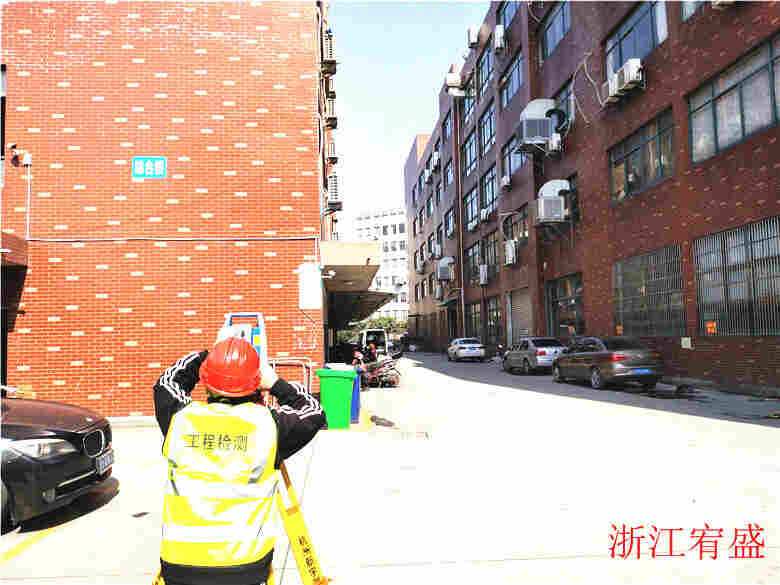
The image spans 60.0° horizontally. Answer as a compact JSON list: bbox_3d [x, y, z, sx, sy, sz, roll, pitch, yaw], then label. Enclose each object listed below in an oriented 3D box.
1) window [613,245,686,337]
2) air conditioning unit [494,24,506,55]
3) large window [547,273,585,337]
[{"bbox_3d":[8.648,0.089,22.823,0.150,2.780,5.150,-1,-4,-4],"label":"window"},{"bbox_3d":[6.685,-15.466,41.081,0.380,1.350,0.950,-1,-4,-4],"label":"air conditioning unit"},{"bbox_3d":[8.033,0.648,31.014,0.150,2.750,5.150,-1,-4,-4],"label":"large window"}]

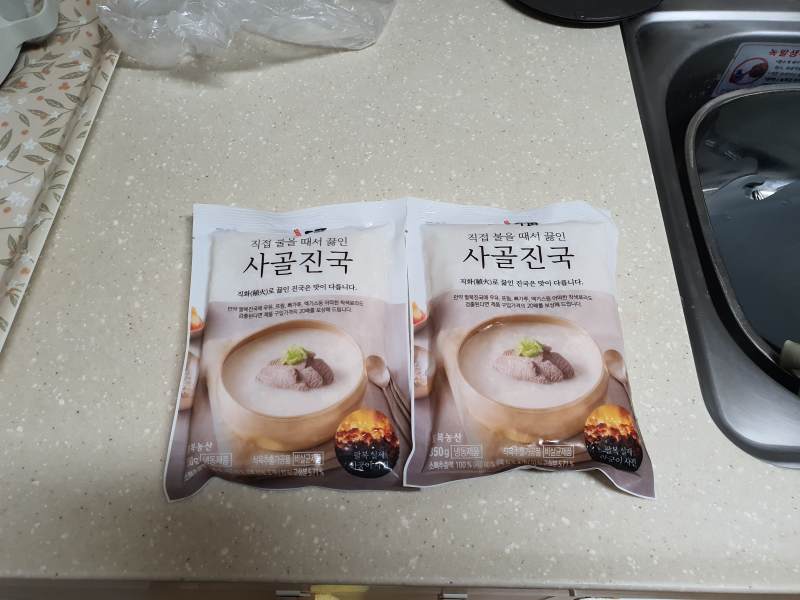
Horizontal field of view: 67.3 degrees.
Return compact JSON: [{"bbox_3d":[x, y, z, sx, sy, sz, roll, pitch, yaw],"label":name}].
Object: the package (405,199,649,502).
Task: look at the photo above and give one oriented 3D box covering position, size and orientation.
[{"bbox_3d":[0.087,0.019,0.430,0.163,0.028,0.229,0,65,0],"label":"package"}]

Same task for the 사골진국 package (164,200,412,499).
[{"bbox_3d":[-0.075,0.021,0.430,0.170,0.028,0.226,-2,65,-1],"label":"사골진국 package"}]

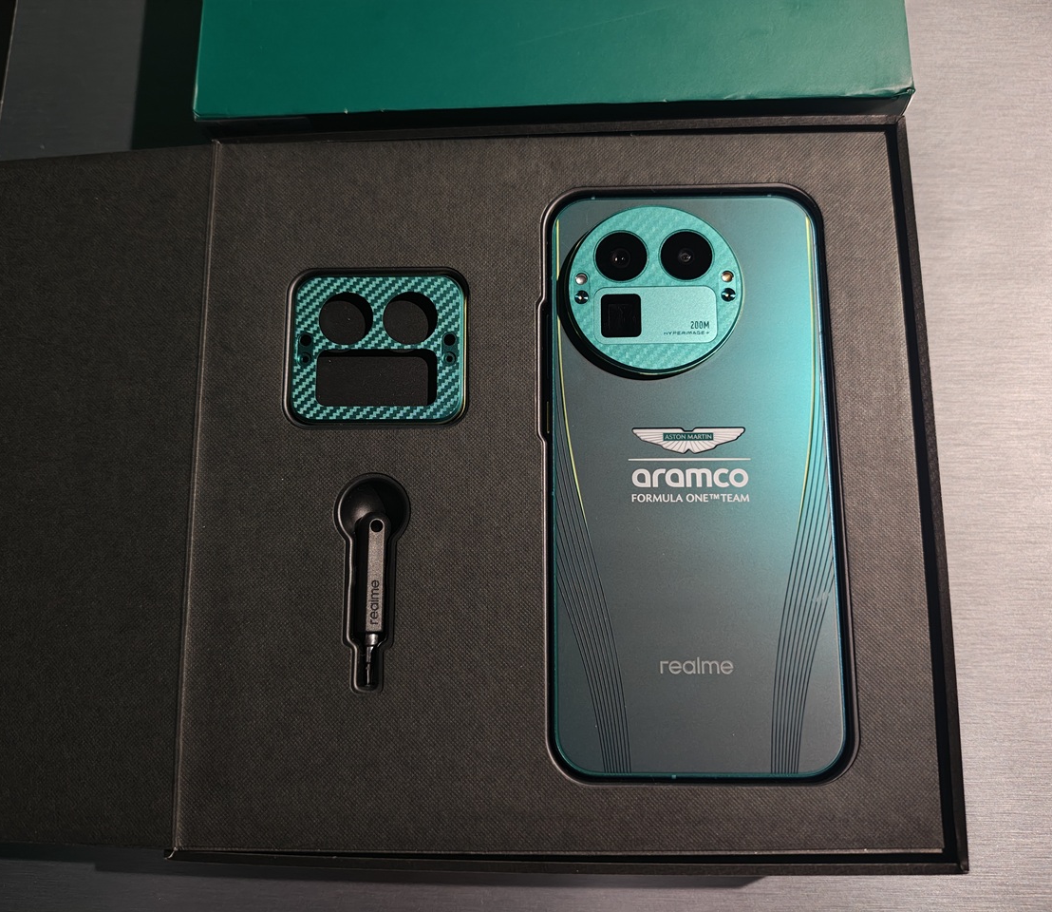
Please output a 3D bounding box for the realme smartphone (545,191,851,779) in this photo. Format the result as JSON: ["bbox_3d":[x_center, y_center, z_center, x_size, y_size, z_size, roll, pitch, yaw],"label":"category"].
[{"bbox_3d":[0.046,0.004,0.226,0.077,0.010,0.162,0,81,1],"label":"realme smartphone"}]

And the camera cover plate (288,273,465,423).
[{"bbox_3d":[-0.042,-0.030,0.233,0.049,0.004,0.043,0,81,1],"label":"camera cover plate"}]

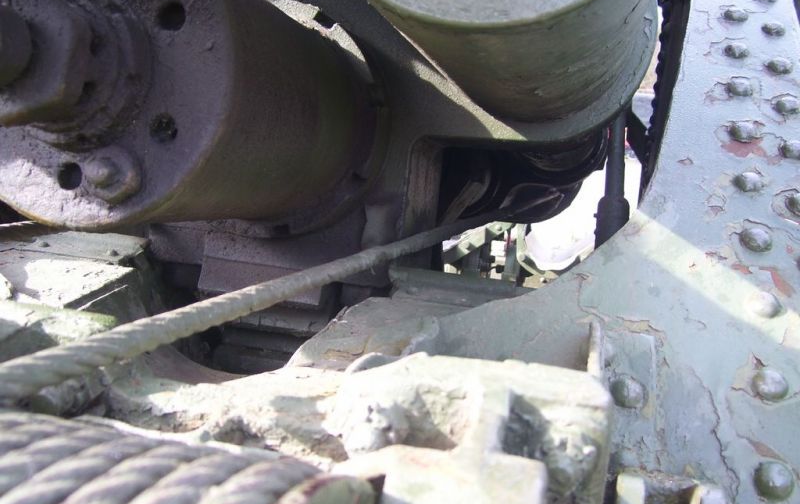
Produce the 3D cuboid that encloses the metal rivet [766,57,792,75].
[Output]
[{"bbox_3d":[0.509,-0.251,1.144,0.032,0.013,0.032,3,43,16],"label":"metal rivet"}]

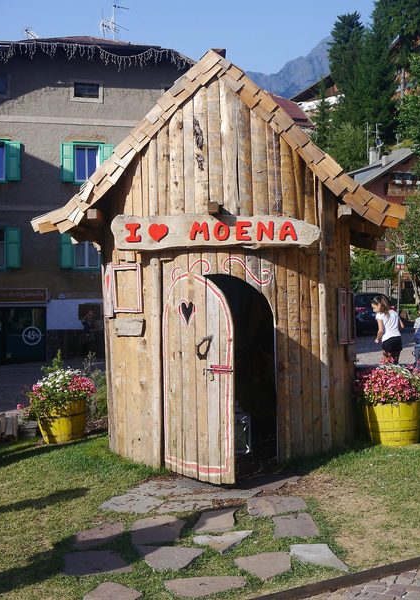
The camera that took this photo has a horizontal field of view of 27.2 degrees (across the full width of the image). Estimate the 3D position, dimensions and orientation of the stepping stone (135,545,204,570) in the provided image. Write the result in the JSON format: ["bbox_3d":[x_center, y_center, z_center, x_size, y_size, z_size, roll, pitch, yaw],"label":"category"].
[{"bbox_3d":[-0.282,1.529,5.089,0.423,0.040,0.393,0,0,11],"label":"stepping stone"}]

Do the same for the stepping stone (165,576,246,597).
[{"bbox_3d":[-0.024,1.596,4.814,0.467,0.045,0.294,-2,3,-31],"label":"stepping stone"}]

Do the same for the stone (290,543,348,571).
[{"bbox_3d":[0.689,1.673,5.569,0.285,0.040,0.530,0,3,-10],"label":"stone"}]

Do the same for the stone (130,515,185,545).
[{"bbox_3d":[-0.346,1.553,5.773,0.362,0.045,0.627,0,3,3],"label":"stone"}]

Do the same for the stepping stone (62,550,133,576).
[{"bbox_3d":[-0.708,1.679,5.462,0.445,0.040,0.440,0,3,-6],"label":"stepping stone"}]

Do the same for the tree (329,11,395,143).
[{"bbox_3d":[11.362,-16.462,65.000,4.800,10.300,4.800,0,0,0],"label":"tree"}]

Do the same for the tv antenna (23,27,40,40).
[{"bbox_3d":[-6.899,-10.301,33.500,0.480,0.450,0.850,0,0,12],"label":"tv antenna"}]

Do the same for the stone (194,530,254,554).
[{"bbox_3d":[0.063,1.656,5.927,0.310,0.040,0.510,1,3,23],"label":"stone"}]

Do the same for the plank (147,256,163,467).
[{"bbox_3d":[-0.464,0.528,7.443,0.105,1.795,0.070,0,1,34],"label":"plank"}]

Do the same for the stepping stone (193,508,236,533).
[{"bbox_3d":[0.066,1.500,5.860,0.245,0.040,0.574,0,0,9],"label":"stepping stone"}]

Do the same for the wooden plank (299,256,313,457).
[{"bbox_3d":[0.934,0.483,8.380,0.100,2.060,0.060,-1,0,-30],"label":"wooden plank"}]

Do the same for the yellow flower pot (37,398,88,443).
[{"bbox_3d":[-1.543,1.270,9.100,0.540,0.440,0.540,-1,0,0],"label":"yellow flower pot"}]

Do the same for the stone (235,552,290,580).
[{"bbox_3d":[0.382,1.583,5.107,0.350,0.045,0.412,-1,3,-24],"label":"stone"}]

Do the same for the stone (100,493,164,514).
[{"bbox_3d":[-0.566,1.525,6.398,0.419,0.045,0.460,1,3,16],"label":"stone"}]

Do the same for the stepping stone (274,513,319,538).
[{"bbox_3d":[0.603,1.642,6.231,0.325,0.040,0.590,0,3,0],"label":"stepping stone"}]

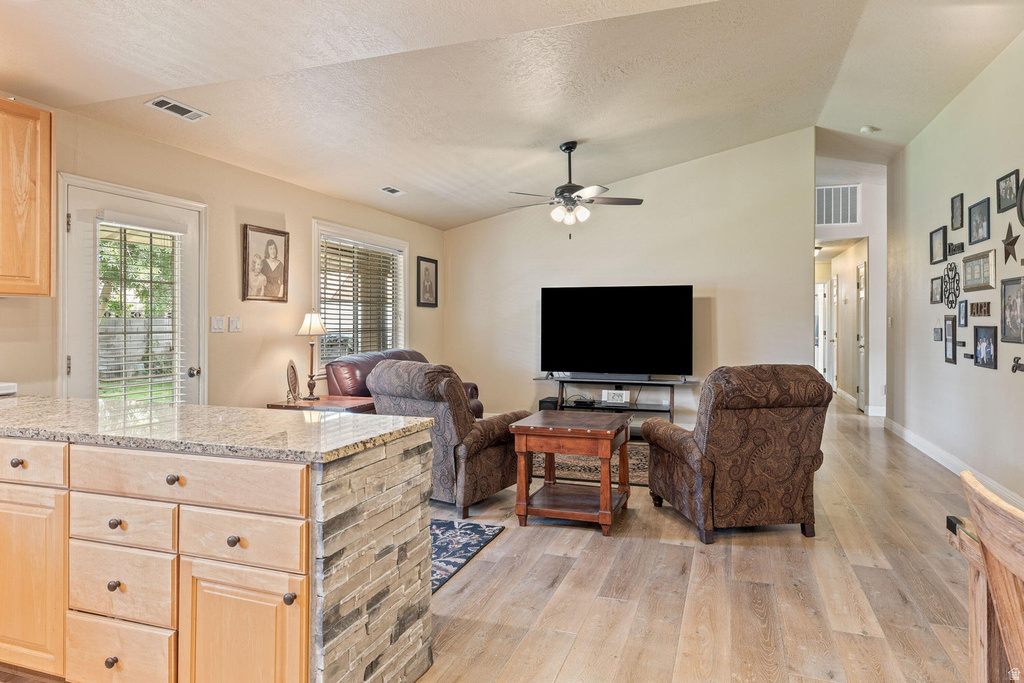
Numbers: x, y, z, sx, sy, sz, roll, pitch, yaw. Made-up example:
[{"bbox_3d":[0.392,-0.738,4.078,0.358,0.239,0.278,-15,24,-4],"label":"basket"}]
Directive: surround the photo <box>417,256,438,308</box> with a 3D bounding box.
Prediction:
[{"bbox_3d":[-1.022,-0.716,7.677,0.030,0.590,0.530,0,2,19],"label":"photo"}]

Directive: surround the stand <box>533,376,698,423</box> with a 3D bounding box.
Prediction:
[{"bbox_3d":[1.146,0.746,6.895,1.760,0.635,0.450,0,2,19],"label":"stand"}]

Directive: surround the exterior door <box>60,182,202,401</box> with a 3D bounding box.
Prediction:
[{"bbox_3d":[-2.386,0.103,4.025,0.080,2.080,0.980,1,2,19],"label":"exterior door"}]

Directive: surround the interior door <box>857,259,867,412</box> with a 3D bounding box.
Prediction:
[{"bbox_3d":[5.021,-0.013,8.963,0.050,2.030,0.660,0,2,19],"label":"interior door"}]

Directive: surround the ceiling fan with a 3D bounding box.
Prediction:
[{"bbox_3d":[0.543,-1.429,5.660,1.280,0.760,1.280,0,2,19],"label":"ceiling fan"}]

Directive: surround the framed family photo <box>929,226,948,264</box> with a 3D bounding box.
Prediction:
[{"bbox_3d":[3.791,-0.840,5.560,0.027,0.295,0.380,1,2,19],"label":"framed family photo"}]

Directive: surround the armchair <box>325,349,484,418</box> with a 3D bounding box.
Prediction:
[{"bbox_3d":[-0.978,0.591,6.232,0.950,0.970,1.620,1,2,19],"label":"armchair"}]

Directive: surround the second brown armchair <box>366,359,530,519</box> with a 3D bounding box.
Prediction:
[{"bbox_3d":[-0.435,0.617,4.534,0.860,1.020,0.950,1,2,28],"label":"second brown armchair"}]

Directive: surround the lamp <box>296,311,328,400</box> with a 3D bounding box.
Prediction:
[{"bbox_3d":[-1.715,0.101,5.380,0.280,0.770,0.280,0,1,0],"label":"lamp"}]

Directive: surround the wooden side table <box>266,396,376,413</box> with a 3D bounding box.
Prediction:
[{"bbox_3d":[-1.460,0.804,5.075,0.715,0.634,0.655,0,2,19],"label":"wooden side table"}]

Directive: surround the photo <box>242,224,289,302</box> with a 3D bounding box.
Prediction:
[{"bbox_3d":[-1.963,-0.609,5.015,0.030,0.590,0.510,0,2,19],"label":"photo"}]

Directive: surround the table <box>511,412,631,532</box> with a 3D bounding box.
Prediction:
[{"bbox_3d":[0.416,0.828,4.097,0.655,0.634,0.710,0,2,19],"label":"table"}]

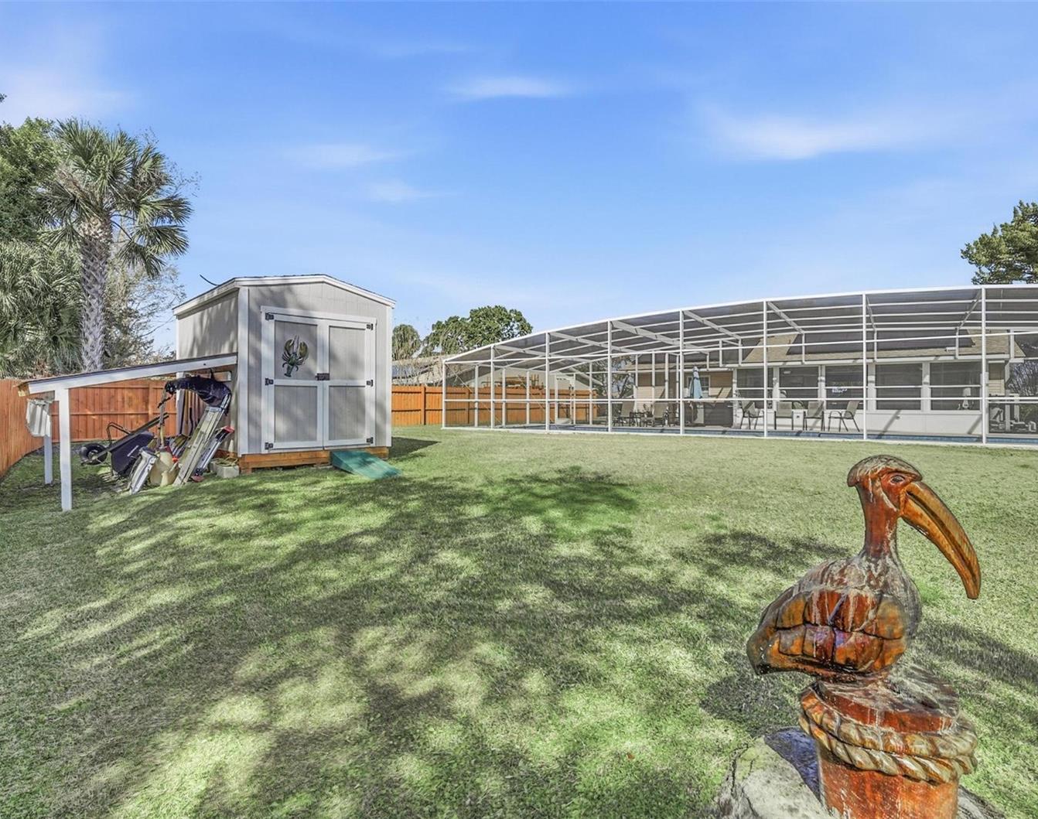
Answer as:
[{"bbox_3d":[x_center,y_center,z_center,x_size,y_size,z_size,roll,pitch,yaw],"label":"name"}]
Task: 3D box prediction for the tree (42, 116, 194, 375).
[{"bbox_3d":[-12.750,-4.100,17.600,3.800,10.100,3.800,-1,1,-36],"label":"tree"}]

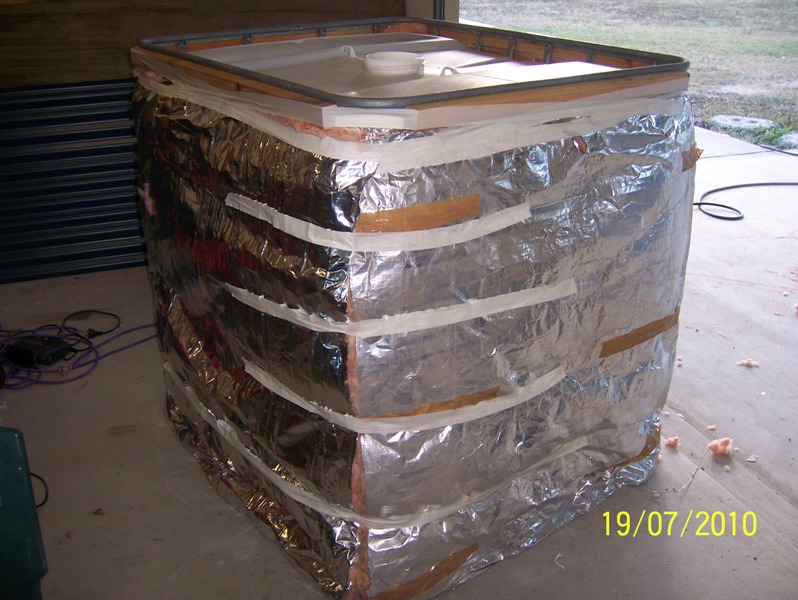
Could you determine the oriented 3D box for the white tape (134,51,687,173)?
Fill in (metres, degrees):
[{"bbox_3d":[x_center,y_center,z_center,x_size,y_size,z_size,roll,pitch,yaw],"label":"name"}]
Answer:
[{"bbox_3d":[-0.010,-0.593,2.212,1.070,0.115,1.273,-16,29,-31],"label":"white tape"}]

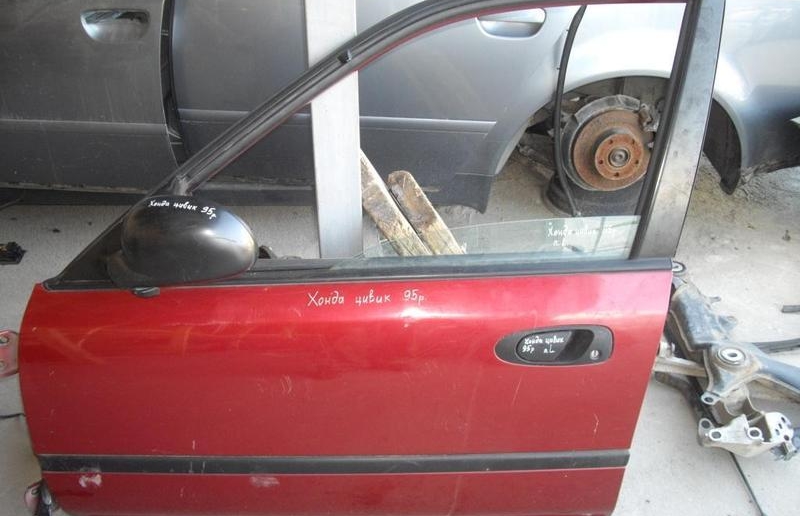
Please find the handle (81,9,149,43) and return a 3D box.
[{"bbox_3d":[-0.741,-0.604,2.280,0.178,0.082,0.045,0,29,1],"label":"handle"}]

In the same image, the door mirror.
[{"bbox_3d":[-0.329,-0.024,1.335,0.218,0.130,0.105,-2,31,-3],"label":"door mirror"}]

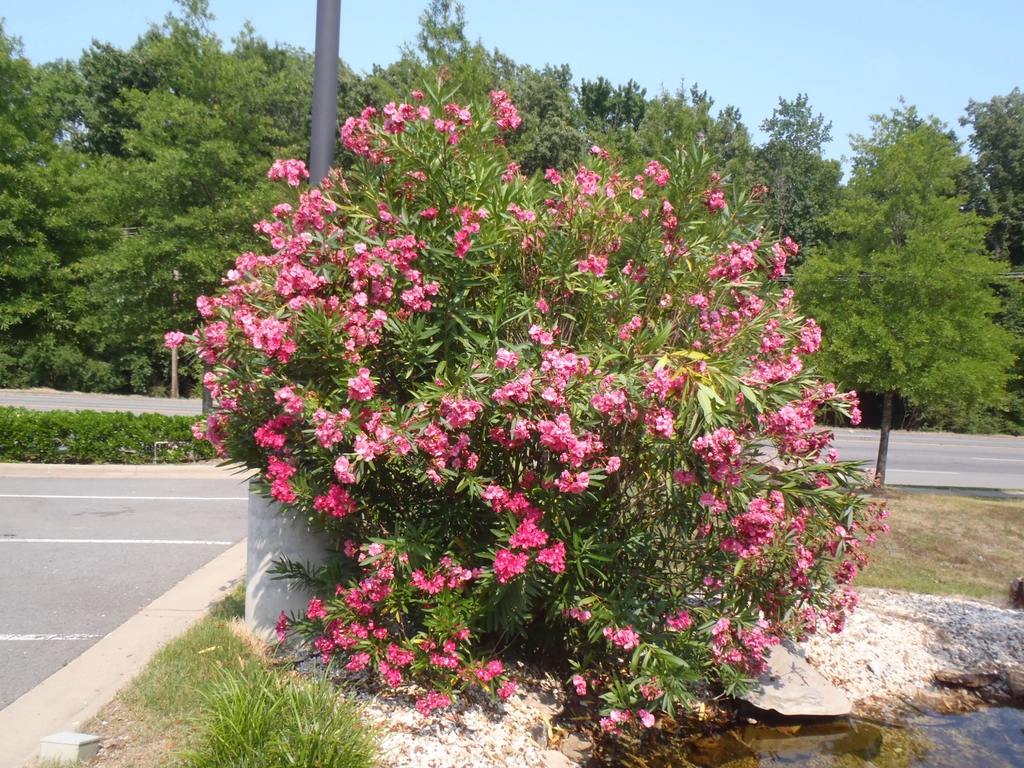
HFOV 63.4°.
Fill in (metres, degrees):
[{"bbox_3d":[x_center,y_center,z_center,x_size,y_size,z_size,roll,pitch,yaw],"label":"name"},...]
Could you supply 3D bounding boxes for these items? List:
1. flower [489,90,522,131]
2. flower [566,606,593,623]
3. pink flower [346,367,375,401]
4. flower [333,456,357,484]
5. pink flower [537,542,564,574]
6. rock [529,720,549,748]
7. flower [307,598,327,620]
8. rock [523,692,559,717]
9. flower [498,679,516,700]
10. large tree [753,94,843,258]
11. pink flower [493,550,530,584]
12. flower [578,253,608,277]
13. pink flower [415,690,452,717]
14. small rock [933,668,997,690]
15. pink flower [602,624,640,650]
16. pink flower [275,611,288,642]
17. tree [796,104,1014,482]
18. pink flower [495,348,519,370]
[{"bbox_3d":[-0.031,-1.304,3.950,0.155,0.180,0.140,2,3,0],"label":"flower"},{"bbox_3d":[0.301,1.044,3.750,0.123,0.067,0.077,2,0,3],"label":"flower"},{"bbox_3d":[-0.663,0.002,3.650,0.128,0.131,0.109,2,0,-6],"label":"pink flower"},{"bbox_3d":[-0.724,0.376,3.600,0.092,0.115,0.085,2,3,0],"label":"flower"},{"bbox_3d":[0.163,0.733,3.500,0.115,0.120,0.100,2,3,0],"label":"pink flower"},{"bbox_3d":[0.106,1.396,3.300,0.080,0.080,0.080,2,0,0],"label":"rock"},{"bbox_3d":[-0.944,1.089,4.000,0.094,0.099,0.090,2,0,-8],"label":"flower"},{"bbox_3d":[0.127,1.386,3.570,0.160,0.065,0.130,2,0,0],"label":"rock"},{"bbox_3d":[-0.021,1.401,3.800,0.080,0.095,0.080,2,3,0],"label":"flower"},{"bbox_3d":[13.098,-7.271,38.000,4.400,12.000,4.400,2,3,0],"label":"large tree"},{"bbox_3d":[0.002,0.756,3.450,0.145,0.132,0.117,2,0,0],"label":"pink flower"},{"bbox_3d":[0.359,-0.527,3.650,0.130,0.105,0.105,2,3,0],"label":"flower"},{"bbox_3d":[-0.327,1.331,3.450,0.153,0.101,0.105,2,0,-3],"label":"pink flower"},{"bbox_3d":[2.409,1.564,4.400,0.350,0.085,0.190,2,3,0],"label":"small rock"},{"bbox_3d":[0.463,1.071,3.500,0.156,0.102,0.106,2,0,5],"label":"pink flower"},{"bbox_3d":[-1.127,1.186,4.050,0.066,0.145,0.090,2,0,-9],"label":"pink flower"},{"bbox_3d":[7.326,-1.712,15.500,4.000,7.150,3.900,2,3,0],"label":"tree"},{"bbox_3d":[-0.023,-0.103,3.500,0.100,0.090,0.085,2,3,0],"label":"pink flower"}]

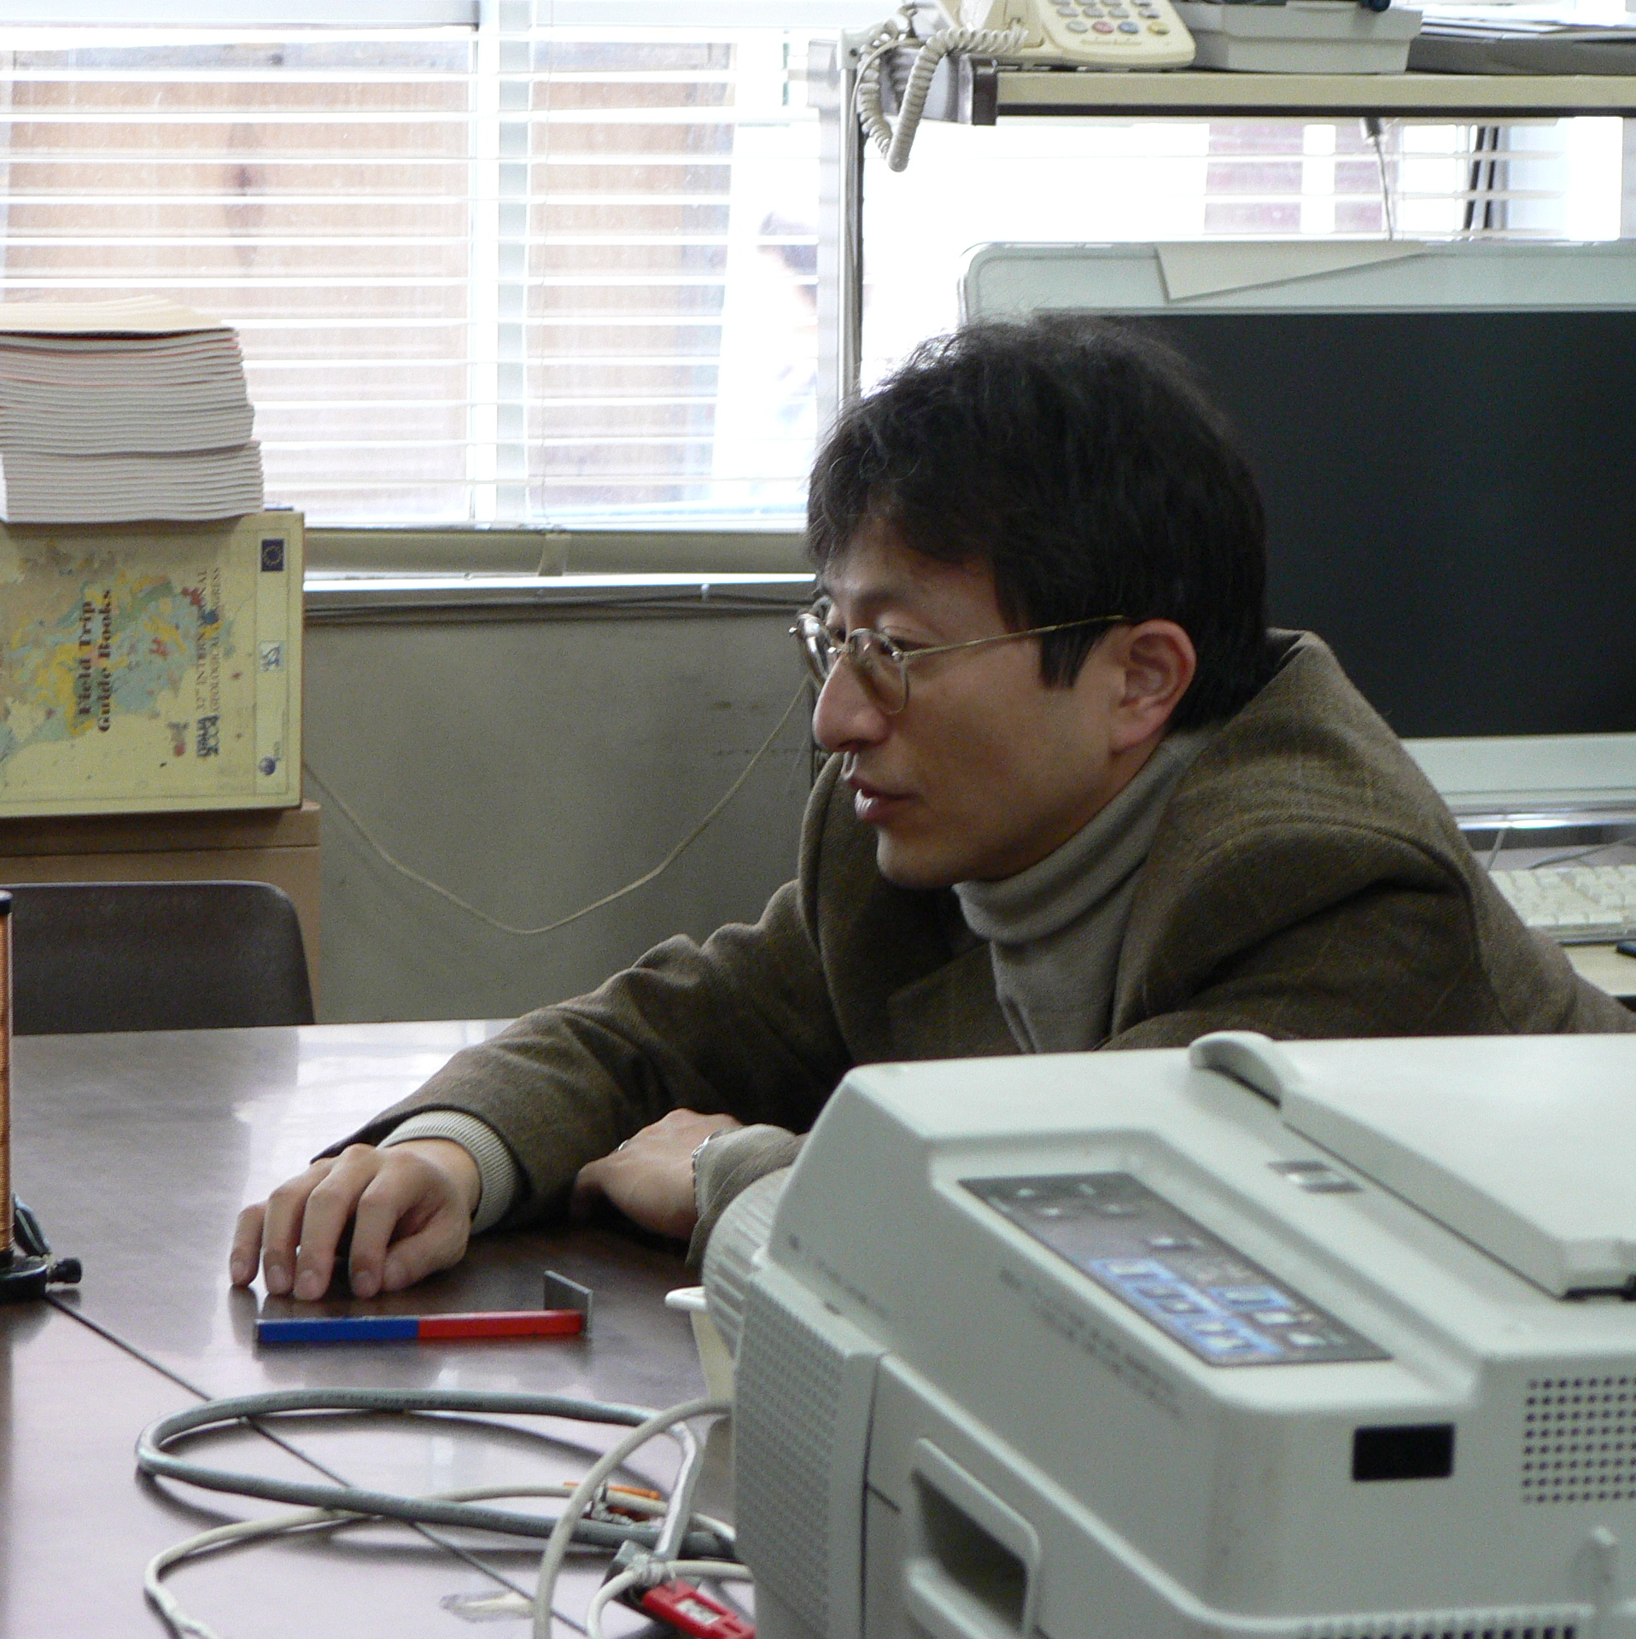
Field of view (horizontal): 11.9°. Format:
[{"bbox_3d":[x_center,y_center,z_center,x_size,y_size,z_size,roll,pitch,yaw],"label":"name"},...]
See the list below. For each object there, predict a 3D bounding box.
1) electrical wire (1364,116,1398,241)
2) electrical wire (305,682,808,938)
[{"bbox_3d":[0.428,-0.487,5.950,0.024,0.095,0.020,-2,8,-18],"label":"electrical wire"},{"bbox_3d":[-0.202,-0.007,6.030,0.410,0.190,0.020,-2,8,-18],"label":"electrical wire"}]

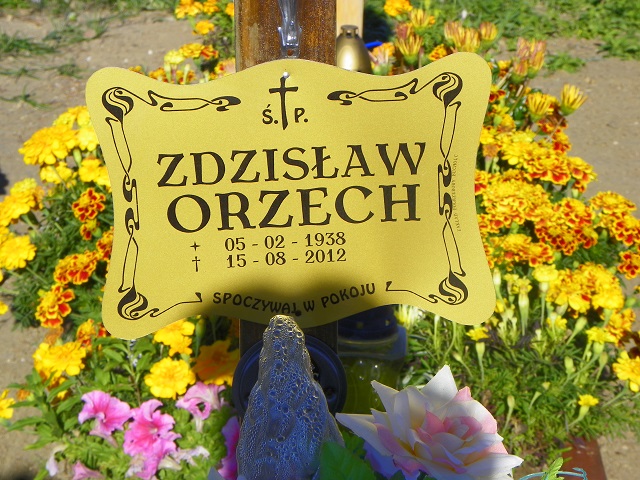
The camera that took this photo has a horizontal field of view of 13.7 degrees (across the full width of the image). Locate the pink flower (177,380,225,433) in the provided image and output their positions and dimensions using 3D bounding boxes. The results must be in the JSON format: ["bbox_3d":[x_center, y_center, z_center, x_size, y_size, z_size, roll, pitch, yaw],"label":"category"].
[{"bbox_3d":[-0.098,0.138,2.200,0.041,0.031,0.035,0,25,0],"label":"pink flower"}]

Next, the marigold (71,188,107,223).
[{"bbox_3d":[-0.209,-0.031,2.420,0.031,0.021,0.028,0,25,0],"label":"marigold"}]

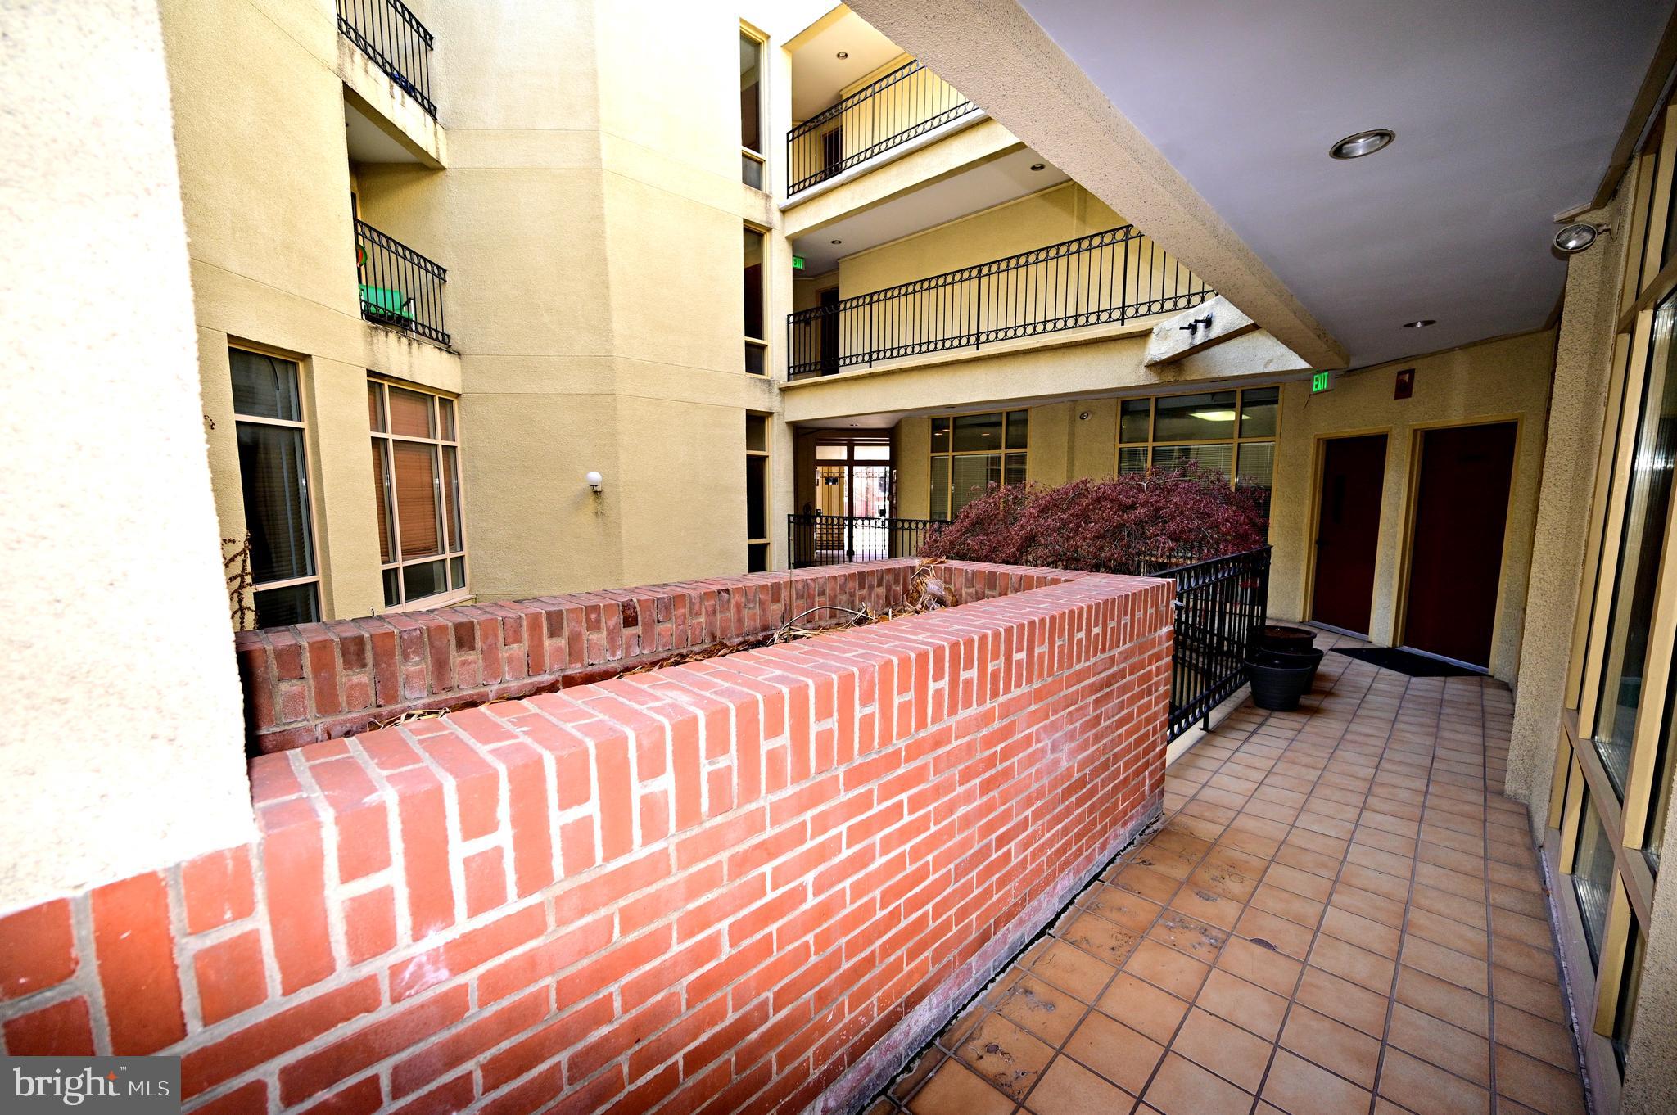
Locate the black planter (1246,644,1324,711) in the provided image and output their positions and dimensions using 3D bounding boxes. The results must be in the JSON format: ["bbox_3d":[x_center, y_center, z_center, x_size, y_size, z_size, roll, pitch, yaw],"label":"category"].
[{"bbox_3d":[3.117,0.883,4.612,0.400,0.310,0.410,6,9,44],"label":"black planter"}]

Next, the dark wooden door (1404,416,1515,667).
[{"bbox_3d":[5.474,-0.117,5.715,0.060,2.040,0.910,0,7,-2],"label":"dark wooden door"}]

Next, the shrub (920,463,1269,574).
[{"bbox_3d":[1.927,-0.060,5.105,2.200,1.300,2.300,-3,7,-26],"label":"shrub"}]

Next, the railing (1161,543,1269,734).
[{"bbox_3d":[2.332,0.553,4.059,0.060,1.080,2.700,6,9,44],"label":"railing"}]

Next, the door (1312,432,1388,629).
[{"bbox_3d":[5.434,-0.250,6.871,0.060,2.040,0.910,0,7,-2],"label":"door"}]

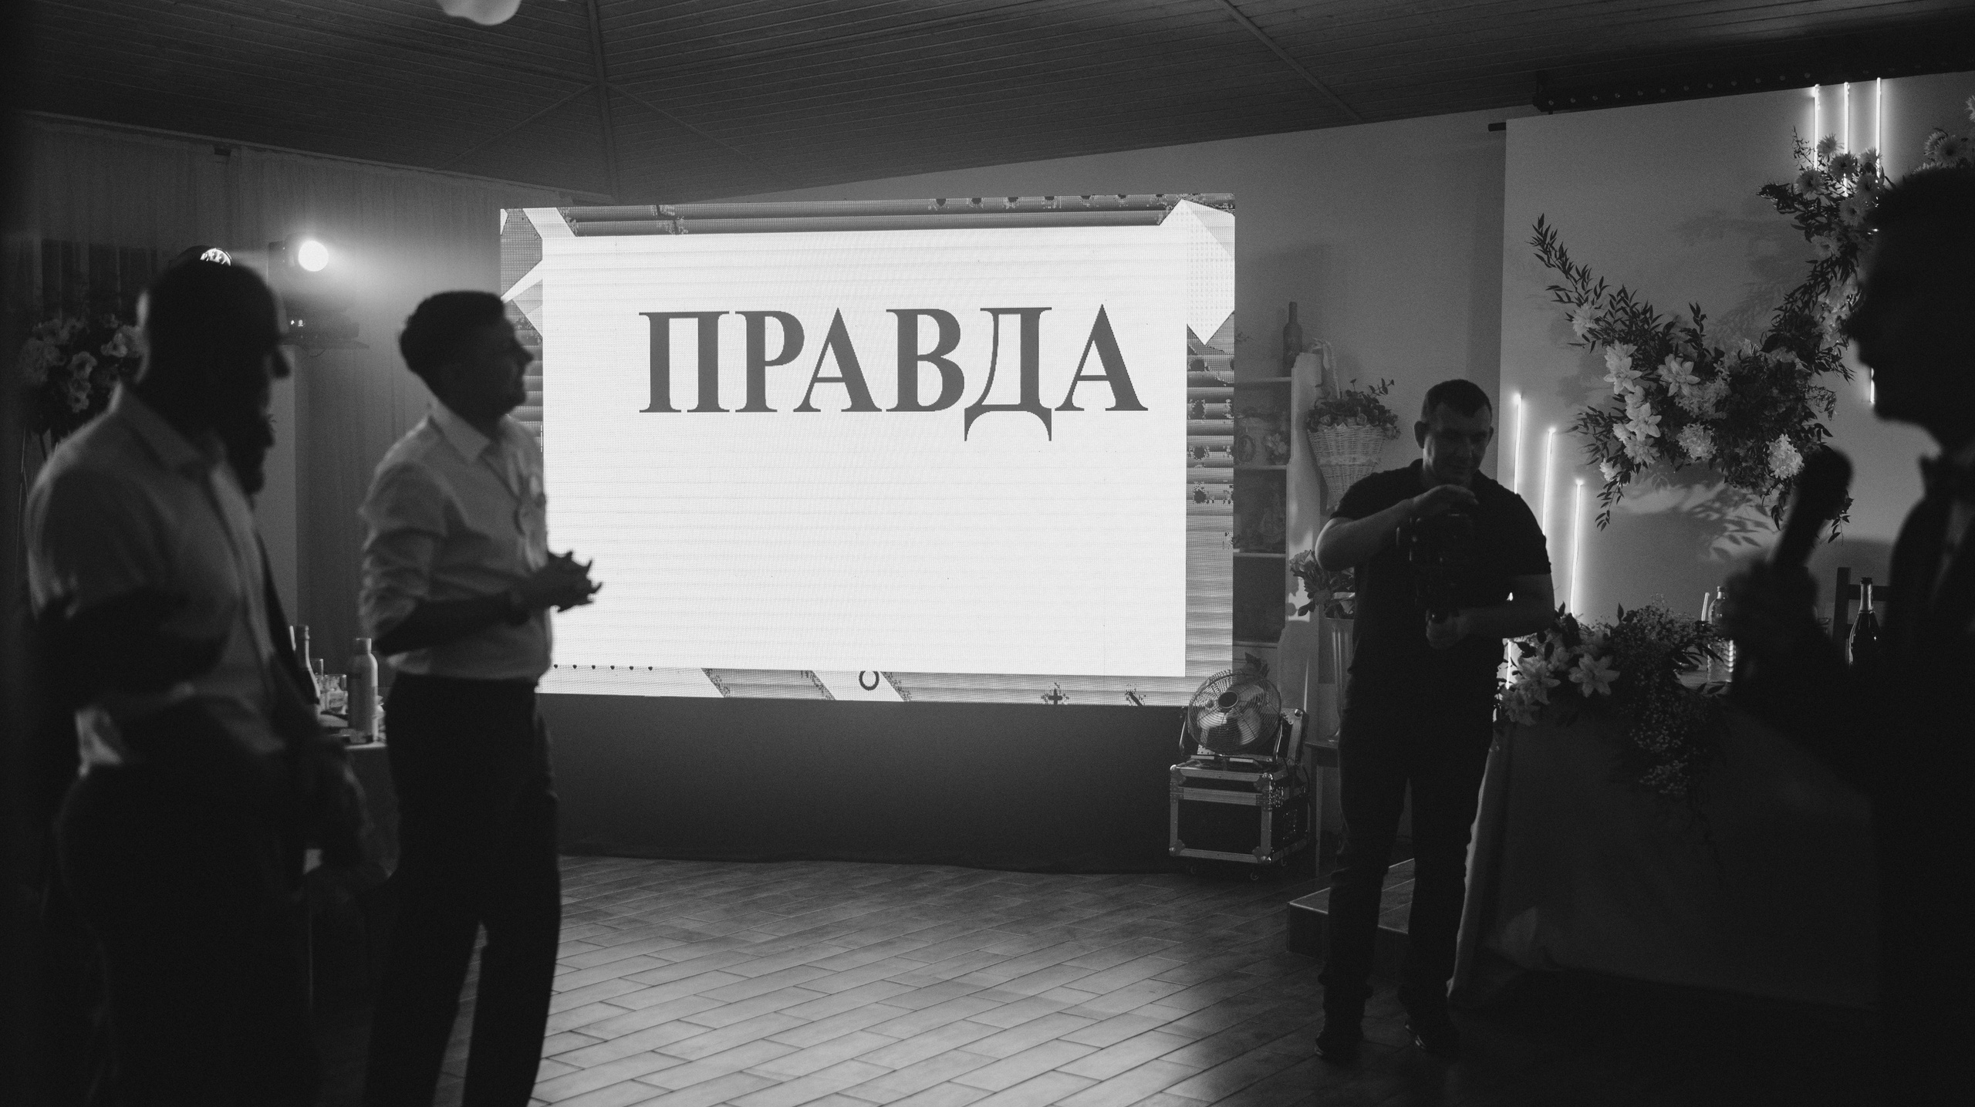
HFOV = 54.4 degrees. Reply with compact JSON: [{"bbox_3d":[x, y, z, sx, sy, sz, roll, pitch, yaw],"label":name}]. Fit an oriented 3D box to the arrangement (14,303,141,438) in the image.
[{"bbox_3d":[-2.767,-0.551,5.883,0.420,0.420,0.400,-2,3,-40],"label":"arrangement"}]

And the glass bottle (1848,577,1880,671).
[{"bbox_3d":[2.519,0.233,5.514,0.088,0.315,0.088,1,3,30],"label":"glass bottle"}]

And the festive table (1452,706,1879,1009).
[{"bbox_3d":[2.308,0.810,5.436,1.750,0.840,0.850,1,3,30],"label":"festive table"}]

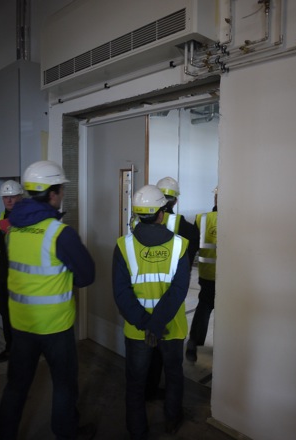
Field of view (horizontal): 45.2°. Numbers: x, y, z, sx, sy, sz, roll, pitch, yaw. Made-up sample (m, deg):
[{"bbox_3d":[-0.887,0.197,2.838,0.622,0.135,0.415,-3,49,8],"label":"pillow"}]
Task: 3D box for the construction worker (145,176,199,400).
[{"bbox_3d":[0.150,0.547,2.884,0.560,1.783,0.460,4,6,30],"label":"construction worker"}]

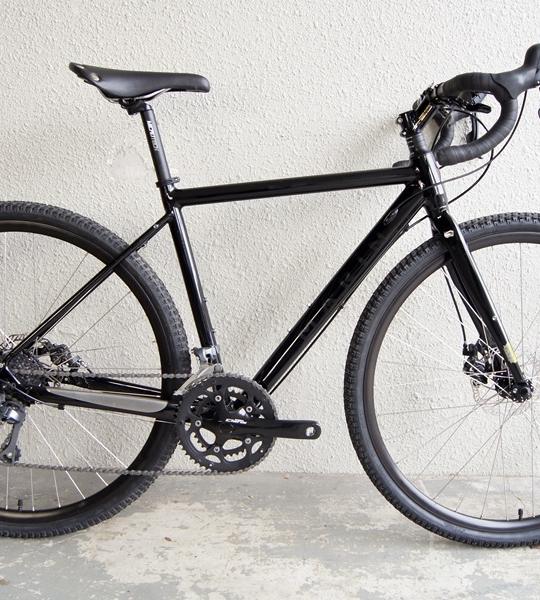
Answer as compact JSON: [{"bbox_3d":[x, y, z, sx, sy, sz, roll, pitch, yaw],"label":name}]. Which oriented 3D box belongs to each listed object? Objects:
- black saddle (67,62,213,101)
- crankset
[{"bbox_3d":[-0.253,-0.417,1.322,0.276,0.071,0.152,1,7,0],"label":"black saddle"},{"bbox_3d":[-0.044,0.250,1.369,0.290,0.210,0.070,1,7,0],"label":"crankset"}]

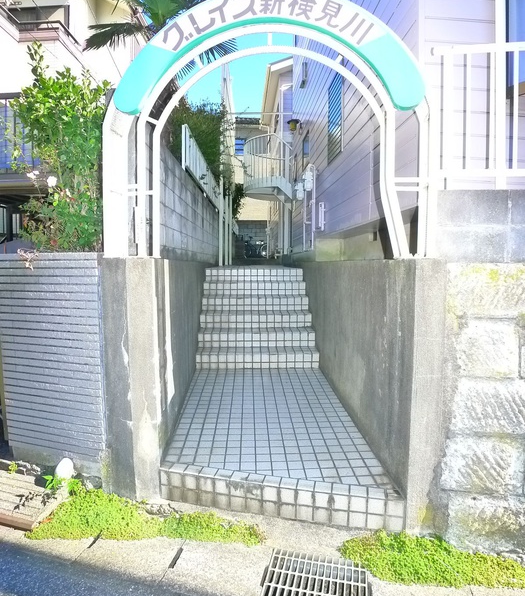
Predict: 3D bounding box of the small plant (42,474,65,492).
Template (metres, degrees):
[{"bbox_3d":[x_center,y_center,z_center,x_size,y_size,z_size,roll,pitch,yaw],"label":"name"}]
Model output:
[{"bbox_3d":[-1.375,1.222,3.190,0.120,0.090,0.105,0,4,-2],"label":"small plant"}]

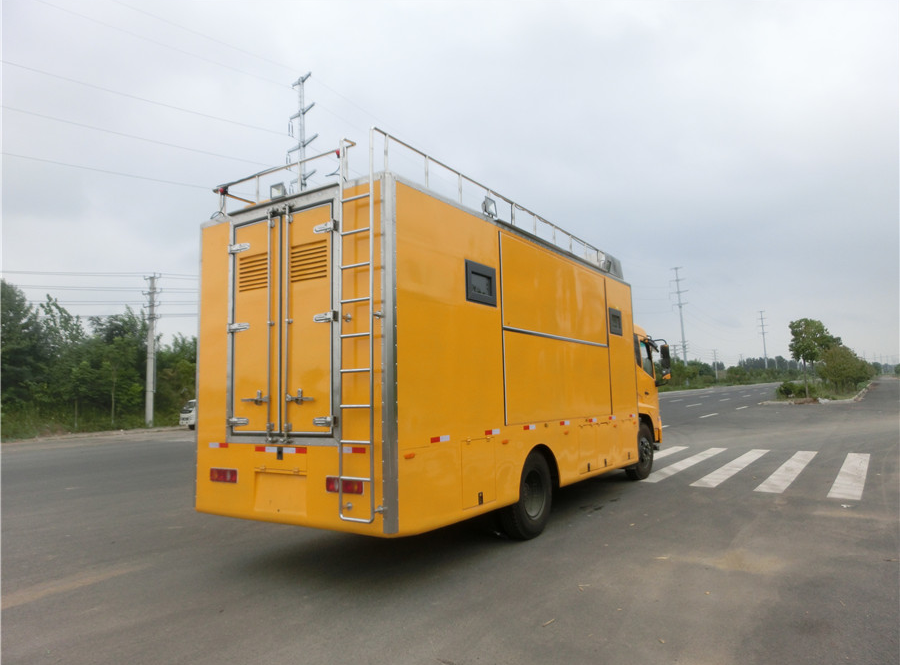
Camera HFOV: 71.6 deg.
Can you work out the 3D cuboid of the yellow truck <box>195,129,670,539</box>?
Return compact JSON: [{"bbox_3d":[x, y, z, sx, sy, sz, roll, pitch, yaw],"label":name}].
[{"bbox_3d":[0.751,0.591,9.152,2.600,3.780,8.400,-5,-7,33],"label":"yellow truck"}]

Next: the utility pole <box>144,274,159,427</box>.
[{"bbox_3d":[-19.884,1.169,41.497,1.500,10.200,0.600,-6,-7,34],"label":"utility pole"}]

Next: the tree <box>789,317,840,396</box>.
[{"bbox_3d":[26.723,1.843,46.000,3.400,5.943,3.400,-6,-7,34],"label":"tree"}]

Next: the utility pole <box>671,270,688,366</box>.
[{"bbox_3d":[56.360,-1.470,151.416,4.300,29.056,1.200,-6,-7,34],"label":"utility pole"}]

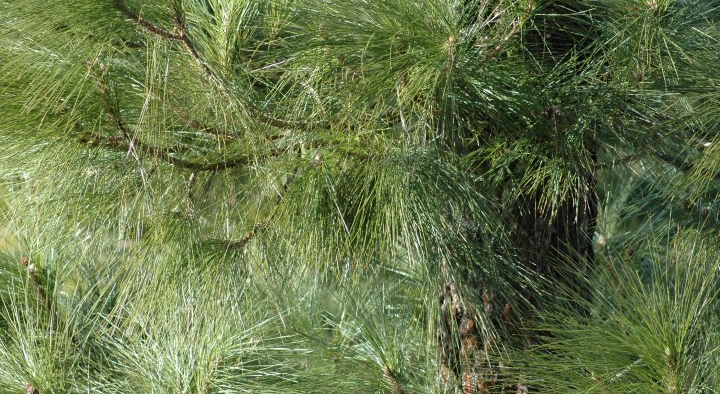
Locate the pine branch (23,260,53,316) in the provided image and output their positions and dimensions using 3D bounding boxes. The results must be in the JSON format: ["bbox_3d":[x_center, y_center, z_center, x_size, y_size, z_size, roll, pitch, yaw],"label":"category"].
[{"bbox_3d":[-0.624,0.175,6.500,0.025,0.120,0.025,-27,12,0],"label":"pine branch"}]

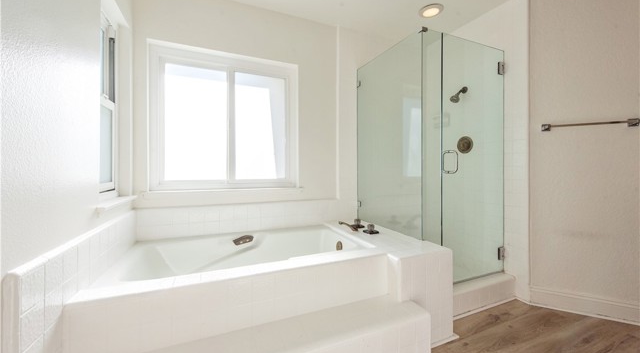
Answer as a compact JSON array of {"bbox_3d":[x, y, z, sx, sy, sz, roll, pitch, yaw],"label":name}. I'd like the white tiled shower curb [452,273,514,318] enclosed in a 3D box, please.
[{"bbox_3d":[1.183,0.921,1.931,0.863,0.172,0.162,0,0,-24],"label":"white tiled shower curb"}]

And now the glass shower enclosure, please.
[{"bbox_3d":[0.978,-0.116,2.318,0.924,1.868,0.853,0,0,-24],"label":"glass shower enclosure"}]

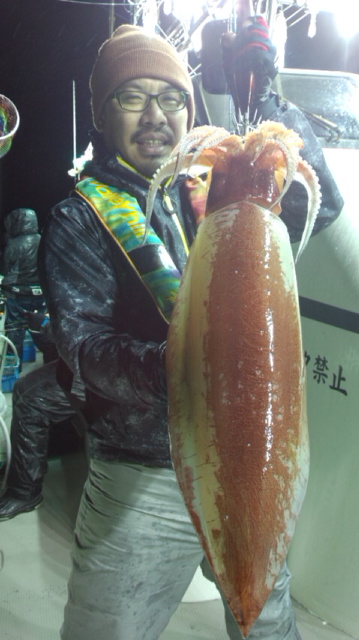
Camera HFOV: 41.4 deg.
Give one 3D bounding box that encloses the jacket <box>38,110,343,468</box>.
[{"bbox_3d":[0.015,-0.050,0.890,0.560,0.660,0.380,-1,12,-7],"label":"jacket"}]

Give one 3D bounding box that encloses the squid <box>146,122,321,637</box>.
[{"bbox_3d":[0.079,0.084,0.700,0.250,0.750,0.170,0,7,-2],"label":"squid"}]

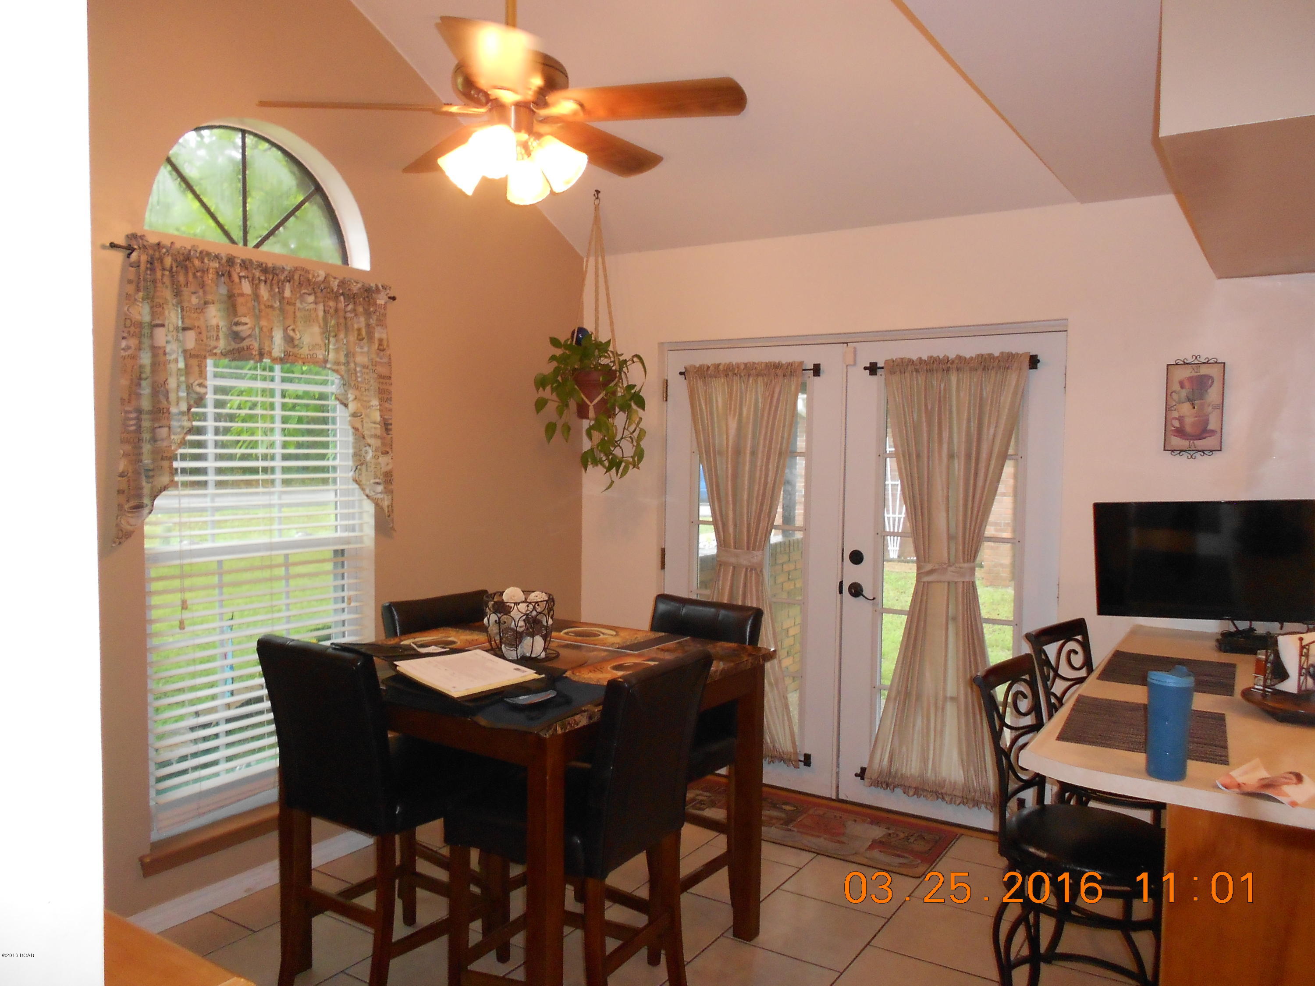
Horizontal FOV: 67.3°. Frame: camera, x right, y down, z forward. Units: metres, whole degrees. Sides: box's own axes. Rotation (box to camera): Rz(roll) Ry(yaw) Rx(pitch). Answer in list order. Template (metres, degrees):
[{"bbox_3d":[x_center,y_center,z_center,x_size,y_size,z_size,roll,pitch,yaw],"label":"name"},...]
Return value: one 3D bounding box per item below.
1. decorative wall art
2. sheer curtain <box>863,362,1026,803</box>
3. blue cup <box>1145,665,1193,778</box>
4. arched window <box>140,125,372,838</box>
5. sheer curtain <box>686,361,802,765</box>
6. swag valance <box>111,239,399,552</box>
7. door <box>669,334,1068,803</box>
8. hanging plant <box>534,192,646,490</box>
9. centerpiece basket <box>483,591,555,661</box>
[{"bbox_3d":[1.947,-0.310,3.583,0.183,0.378,0.022,2,3,32],"label":"decorative wall art"},{"bbox_3d":[1.183,0.361,4.081,0.635,1.850,0.075,2,3,32],"label":"sheer curtain"},{"bbox_3d":[1.043,0.469,2.018,0.092,0.218,0.092,2,3,32],"label":"blue cup"},{"bbox_3d":[-1.416,-0.090,3.536,0.140,2.400,0.920,2,3,32],"label":"arched window"},{"bbox_3d":[0.384,0.318,4.588,0.615,1.840,0.075,2,3,32],"label":"sheer curtain"},{"bbox_3d":[-1.345,-0.318,3.418,0.100,0.950,1.080,2,3,32],"label":"swag valance"},{"bbox_3d":[0.798,0.335,4.376,1.850,2.055,0.100,2,3,32],"label":"door"},{"bbox_3d":[-0.300,-0.689,4.525,0.480,1.360,0.460,1,3,0],"label":"hanging plant"},{"bbox_3d":[-0.424,0.406,3.102,0.230,0.205,0.230,1,3,0],"label":"centerpiece basket"}]

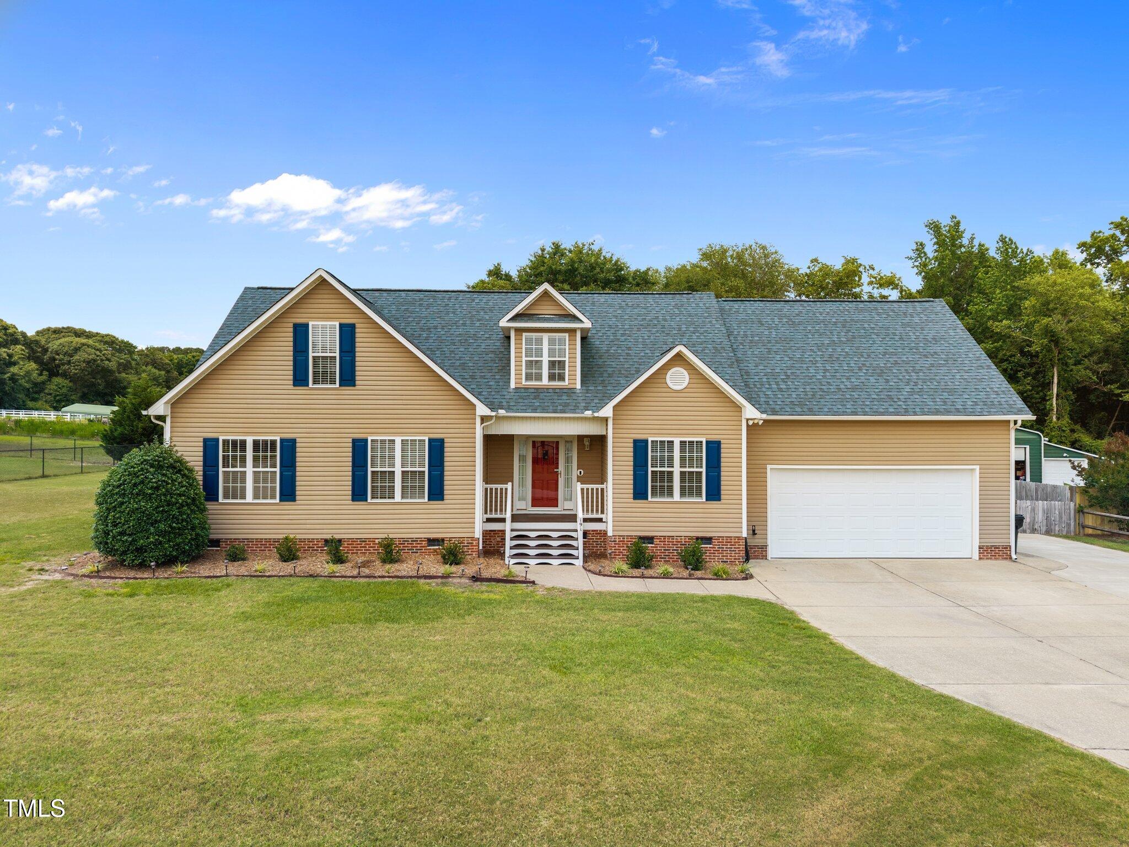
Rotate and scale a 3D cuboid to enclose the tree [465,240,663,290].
[{"bbox_3d":[0.000,-3.900,46.000,11.000,13.700,10.500,0,0,-2],"label":"tree"}]

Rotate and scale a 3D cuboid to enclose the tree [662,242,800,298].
[{"bbox_3d":[9.550,-3.750,45.000,8.500,13.500,8.500,0,0,-2],"label":"tree"}]

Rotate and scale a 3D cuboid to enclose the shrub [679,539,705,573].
[{"bbox_3d":[2.680,2.780,16.400,0.560,0.680,0.550,0,0,-2],"label":"shrub"}]

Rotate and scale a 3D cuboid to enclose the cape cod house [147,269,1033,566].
[{"bbox_3d":[1.000,-0.250,21.300,19.760,6.950,9.850,0,0,-2],"label":"cape cod house"}]

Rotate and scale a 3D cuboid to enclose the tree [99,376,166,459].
[{"bbox_3d":[-22.400,-0.100,42.000,4.700,5.100,4.700,0,0,-2],"label":"tree"}]

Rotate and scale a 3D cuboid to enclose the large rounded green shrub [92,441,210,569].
[{"bbox_3d":[-8.280,1.620,15.600,2.330,2.470,2.300,0,0,-2],"label":"large rounded green shrub"}]

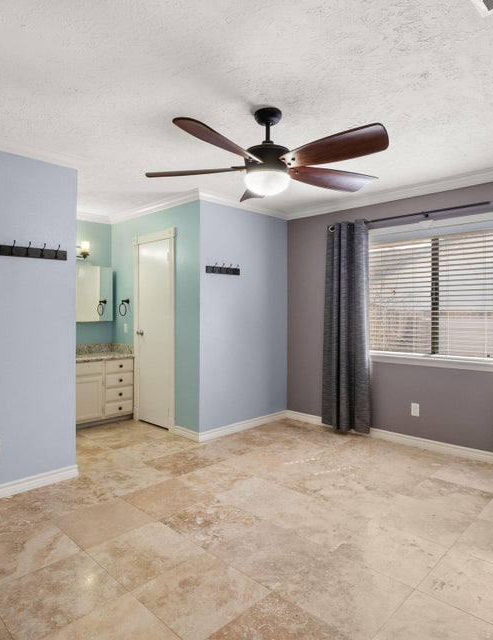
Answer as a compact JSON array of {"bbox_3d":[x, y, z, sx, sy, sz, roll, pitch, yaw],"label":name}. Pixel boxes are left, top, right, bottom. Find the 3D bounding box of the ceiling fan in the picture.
[{"bbox_3d":[0.108,-0.966,2.320,1.430,0.480,1.420,1,2,42],"label":"ceiling fan"}]

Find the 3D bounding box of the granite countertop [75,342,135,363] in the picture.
[{"bbox_3d":[-1.965,0.383,4.397,1.250,0.160,0.540,-1,2,-44],"label":"granite countertop"}]

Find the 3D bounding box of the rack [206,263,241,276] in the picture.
[{"bbox_3d":[-0.208,-0.521,4.013,0.452,0.110,0.065,-1,2,-44],"label":"rack"}]

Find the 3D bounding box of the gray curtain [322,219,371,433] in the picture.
[{"bbox_3d":[1.031,0.067,4.075,0.500,2.150,0.140,1,2,42],"label":"gray curtain"}]

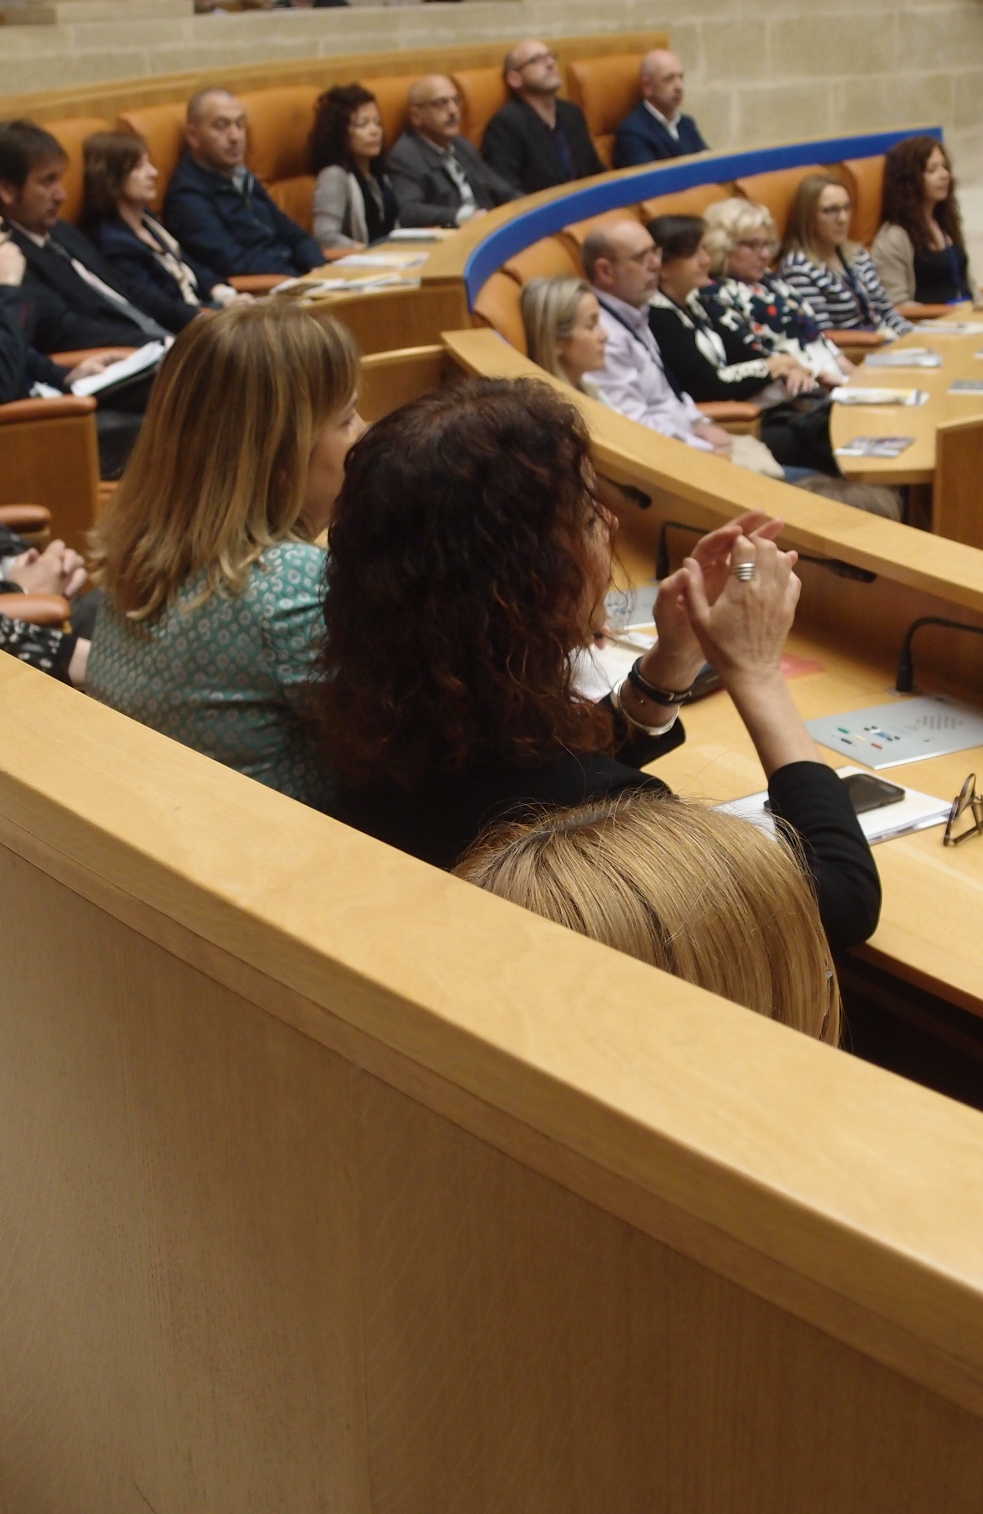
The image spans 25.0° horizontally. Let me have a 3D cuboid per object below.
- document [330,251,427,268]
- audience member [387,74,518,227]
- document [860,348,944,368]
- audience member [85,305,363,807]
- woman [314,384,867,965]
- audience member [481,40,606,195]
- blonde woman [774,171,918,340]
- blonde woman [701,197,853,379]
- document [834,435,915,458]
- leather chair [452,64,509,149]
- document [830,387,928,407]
[{"bbox_3d":[-0.391,-1.719,7.672,0.297,0.020,0.210,0,21,5],"label":"document"},{"bbox_3d":[0.012,-1.905,8.390,0.800,1.290,0.530,16,27,39],"label":"audience member"},{"bbox_3d":[1.333,-1.294,7.187,0.280,0.030,0.210,1,21,7],"label":"document"},{"bbox_3d":[-0.202,0.061,2.823,0.750,1.250,0.500,-13,23,-28],"label":"audience member"},{"bbox_3d":[0.113,0.250,2.231,0.760,1.280,0.550,-13,23,-29],"label":"woman"},{"bbox_3d":[0.360,-2.109,8.779,0.540,1.376,0.800,-20,27,-40],"label":"audience member"},{"bbox_3d":[1.407,-1.532,8.205,0.780,1.210,0.500,13,24,34],"label":"blonde woman"},{"bbox_3d":[0.896,-0.968,6.298,0.820,1.201,0.520,11,24,33],"label":"blonde woman"},{"bbox_3d":[1.014,-0.820,5.840,0.165,0.010,0.240,7,22,23],"label":"document"},{"bbox_3d":[0.290,-2.286,9.380,0.740,1.200,0.680,14,25,36],"label":"leather chair"},{"bbox_3d":[1.131,-1.045,6.438,0.260,0.020,0.180,9,22,27],"label":"document"}]

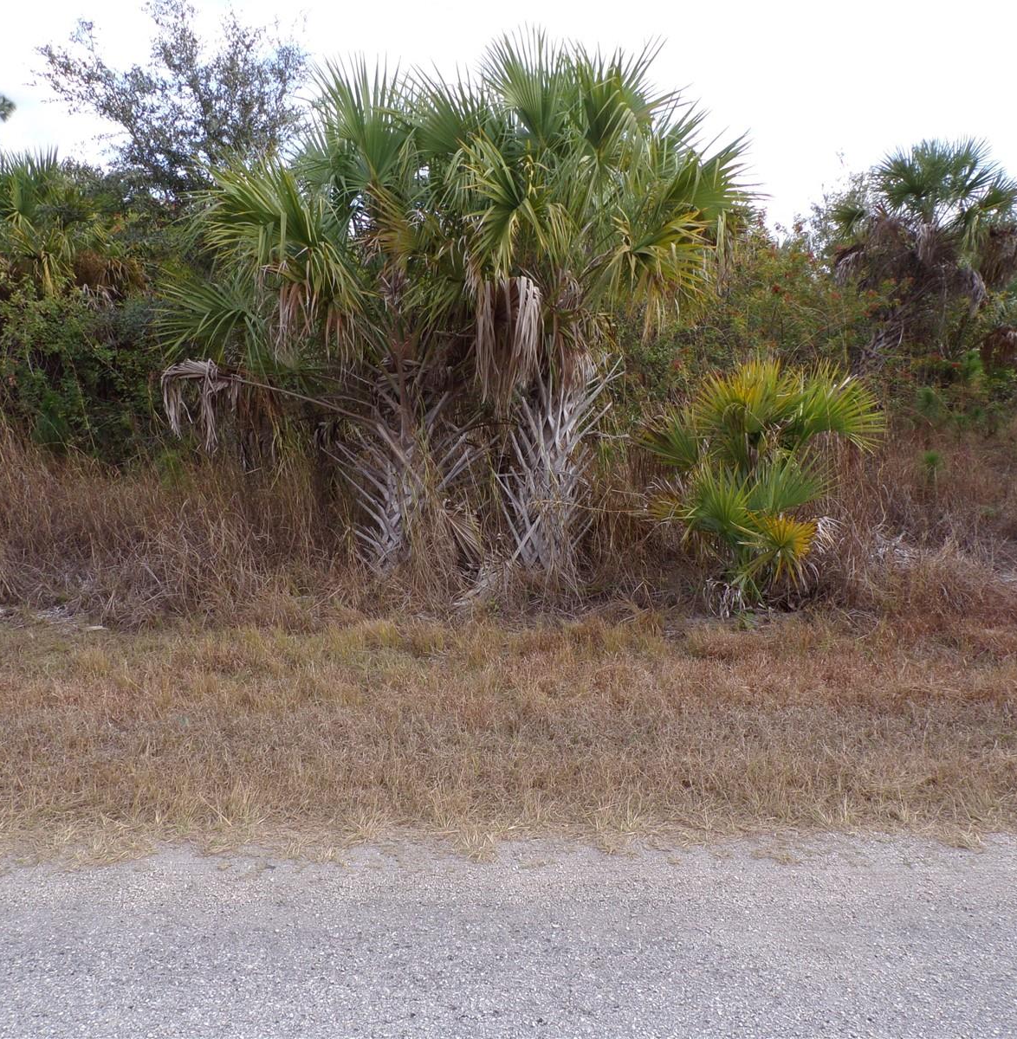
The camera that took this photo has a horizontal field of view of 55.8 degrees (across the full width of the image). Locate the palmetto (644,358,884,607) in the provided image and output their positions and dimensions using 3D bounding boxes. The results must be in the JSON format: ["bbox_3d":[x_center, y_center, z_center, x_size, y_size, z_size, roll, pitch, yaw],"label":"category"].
[{"bbox_3d":[2.151,-0.305,8.214,1.900,2.060,1.700,0,6,0],"label":"palmetto"}]

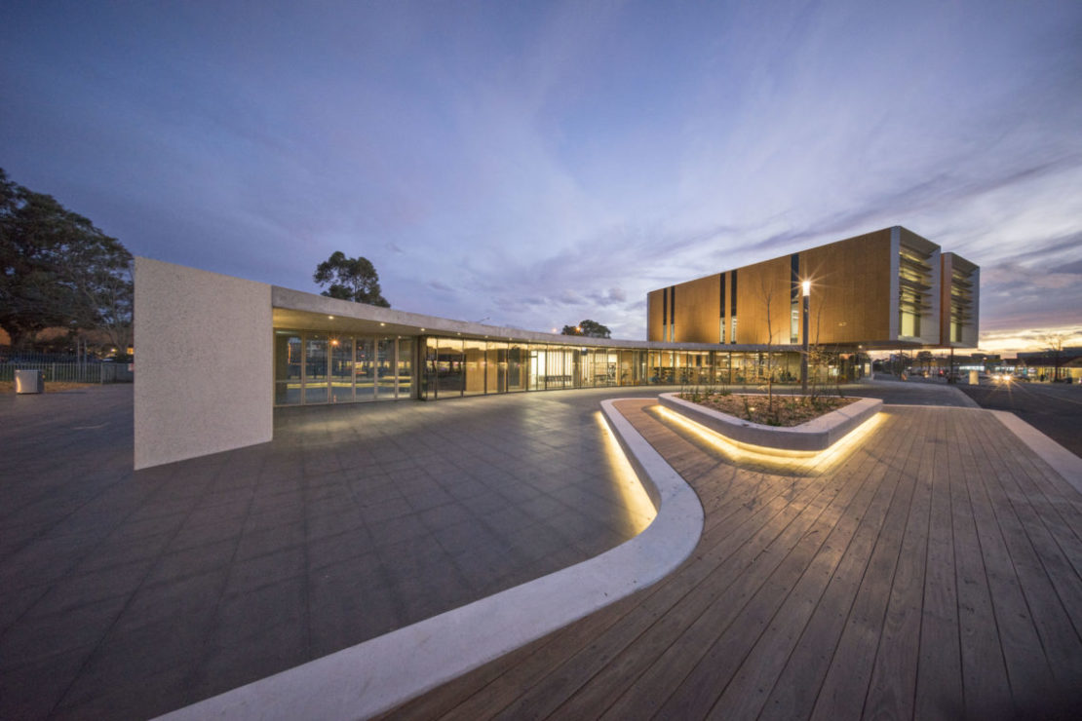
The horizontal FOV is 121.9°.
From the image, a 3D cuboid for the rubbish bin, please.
[{"bbox_3d":[-28.949,1.235,17.000,0.660,1.330,0.650,1,-1,-44],"label":"rubbish bin"}]

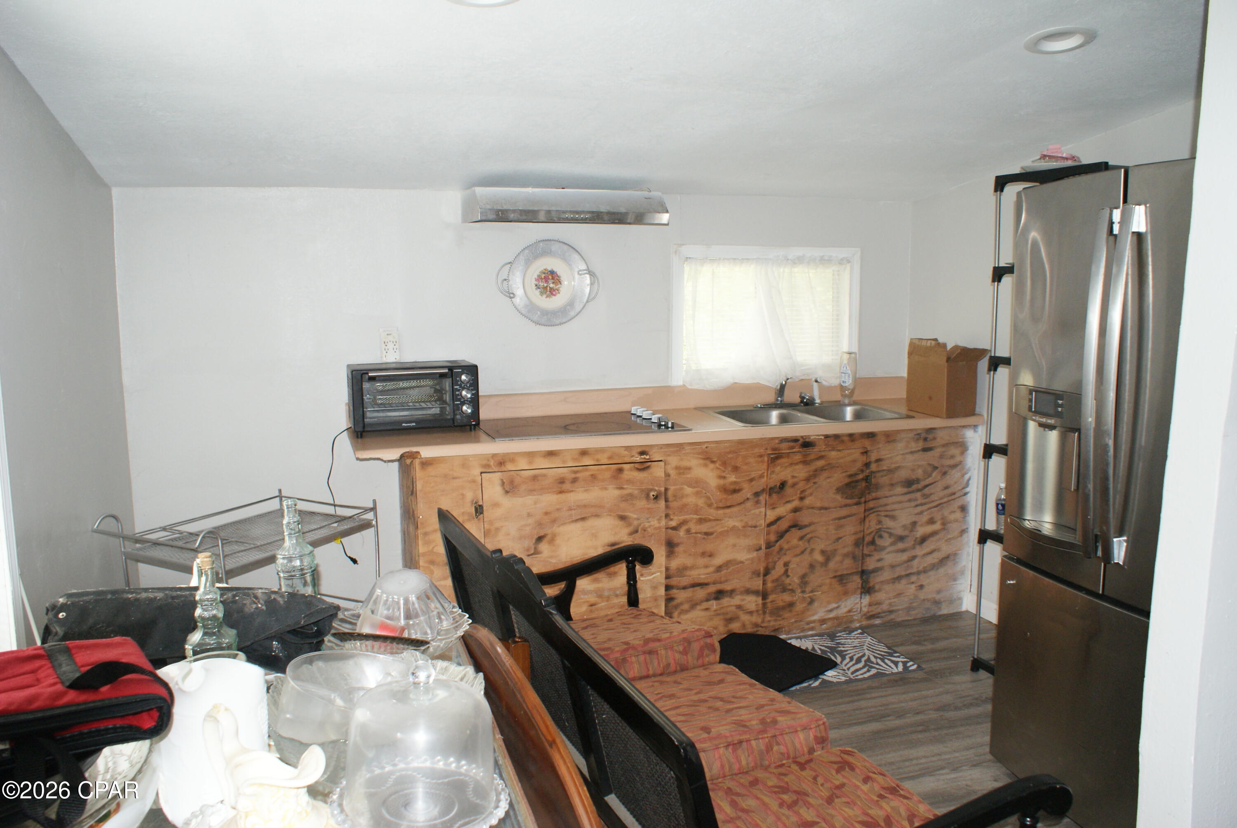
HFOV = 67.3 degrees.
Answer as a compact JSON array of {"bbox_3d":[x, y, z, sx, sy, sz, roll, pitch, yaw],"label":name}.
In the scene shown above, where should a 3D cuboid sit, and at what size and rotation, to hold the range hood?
[{"bbox_3d":[-0.241,-0.865,3.896,0.762,0.146,0.510,-3,8,-17],"label":"range hood"}]

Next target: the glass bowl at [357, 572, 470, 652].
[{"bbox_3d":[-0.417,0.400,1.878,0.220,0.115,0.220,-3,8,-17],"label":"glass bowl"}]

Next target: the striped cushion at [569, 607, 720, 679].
[{"bbox_3d":[-0.069,0.682,2.704,0.535,0.101,0.544,-4,-2,-25],"label":"striped cushion"}]

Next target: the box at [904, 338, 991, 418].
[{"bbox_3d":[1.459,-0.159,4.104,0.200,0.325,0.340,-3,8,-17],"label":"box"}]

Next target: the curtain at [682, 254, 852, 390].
[{"bbox_3d":[0.719,-0.446,4.488,0.866,0.624,0.069,-3,8,-17],"label":"curtain"}]

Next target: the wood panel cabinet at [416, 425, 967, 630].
[{"bbox_3d":[0.301,0.487,4.133,2.490,0.865,0.640,-3,8,-17],"label":"wood panel cabinet"}]

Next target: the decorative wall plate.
[{"bbox_3d":[-0.307,-0.580,4.112,0.465,0.382,0.040,-3,8,-17],"label":"decorative wall plate"}]

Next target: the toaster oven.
[{"bbox_3d":[-0.831,-0.065,3.756,0.485,0.275,0.320,-3,8,-17],"label":"toaster oven"}]

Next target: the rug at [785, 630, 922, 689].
[{"bbox_3d":[0.755,0.981,3.723,0.772,0.012,0.446,-3,8,-17],"label":"rug"}]

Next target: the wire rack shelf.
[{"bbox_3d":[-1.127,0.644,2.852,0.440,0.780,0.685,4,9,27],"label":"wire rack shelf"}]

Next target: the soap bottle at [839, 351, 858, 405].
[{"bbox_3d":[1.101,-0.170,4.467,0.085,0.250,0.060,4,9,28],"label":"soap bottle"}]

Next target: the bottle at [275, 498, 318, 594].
[{"bbox_3d":[-0.690,0.323,2.002,0.083,0.297,0.083,-3,8,-17],"label":"bottle"}]

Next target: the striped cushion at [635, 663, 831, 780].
[{"bbox_3d":[0.136,0.749,2.267,0.535,0.099,0.535,-4,2,-25],"label":"striped cushion"}]

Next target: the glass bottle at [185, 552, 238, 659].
[{"bbox_3d":[-0.657,0.369,1.501,0.083,0.295,0.083,-6,10,-34],"label":"glass bottle"}]

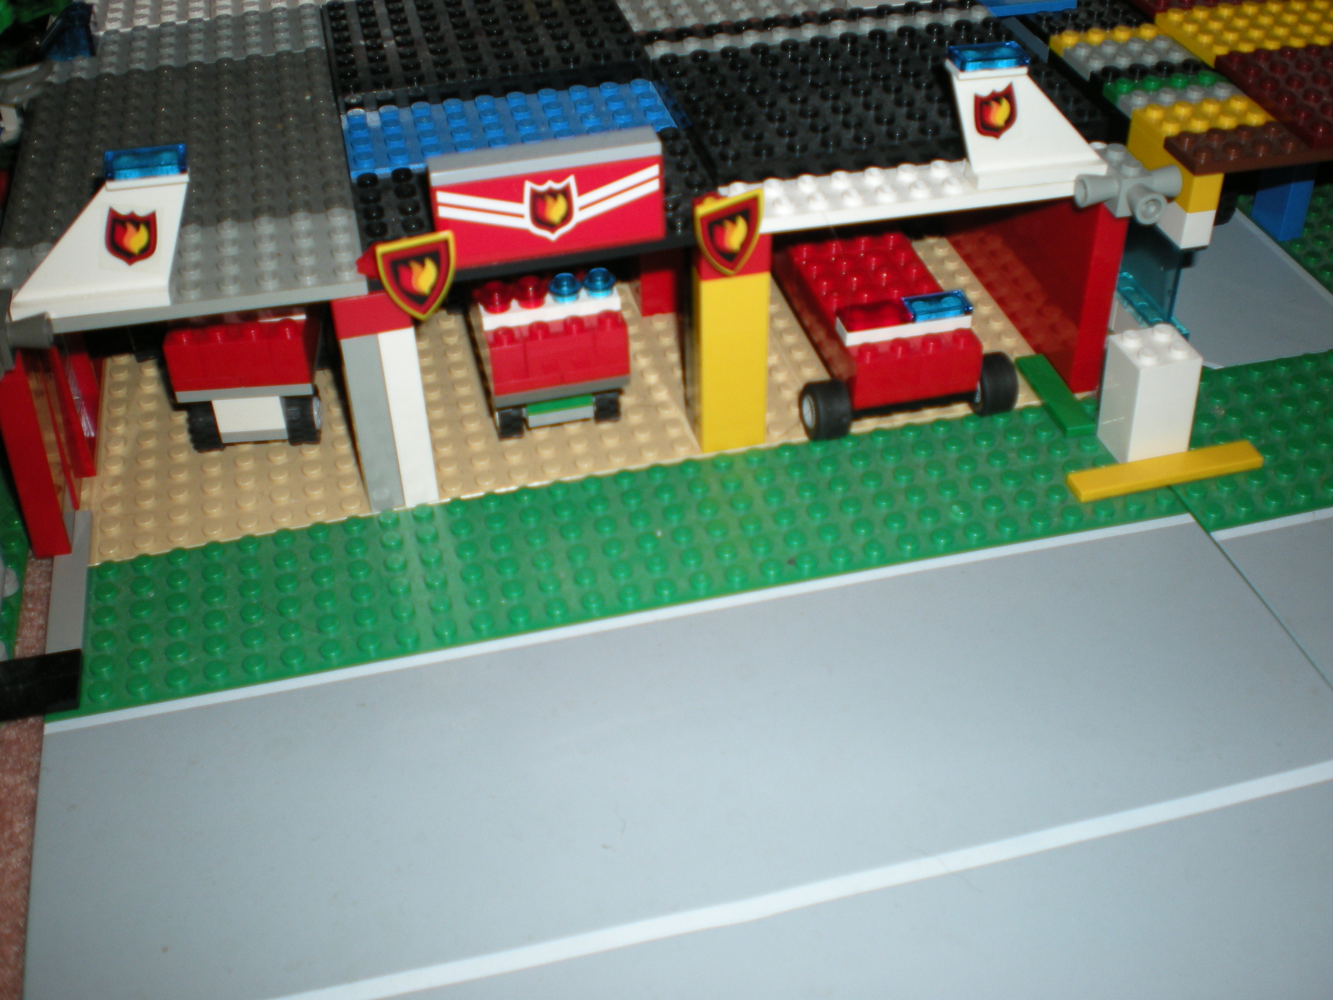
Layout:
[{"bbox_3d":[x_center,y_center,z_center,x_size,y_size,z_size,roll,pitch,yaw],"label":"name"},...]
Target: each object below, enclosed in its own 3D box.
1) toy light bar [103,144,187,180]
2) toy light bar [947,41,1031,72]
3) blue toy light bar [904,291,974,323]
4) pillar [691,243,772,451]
[{"bbox_3d":[-0.100,-0.065,0.282,0.016,0.003,0.008,-9,39,-8],"label":"toy light bar"},{"bbox_3d":[0.069,-0.095,0.313,0.016,0.003,0.008,-8,39,-8],"label":"toy light bar"},{"bbox_3d":[0.065,-0.046,0.352,0.016,0.003,0.008,-10,40,-10],"label":"blue toy light bar"},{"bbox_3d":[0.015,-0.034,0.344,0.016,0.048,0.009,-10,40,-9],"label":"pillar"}]

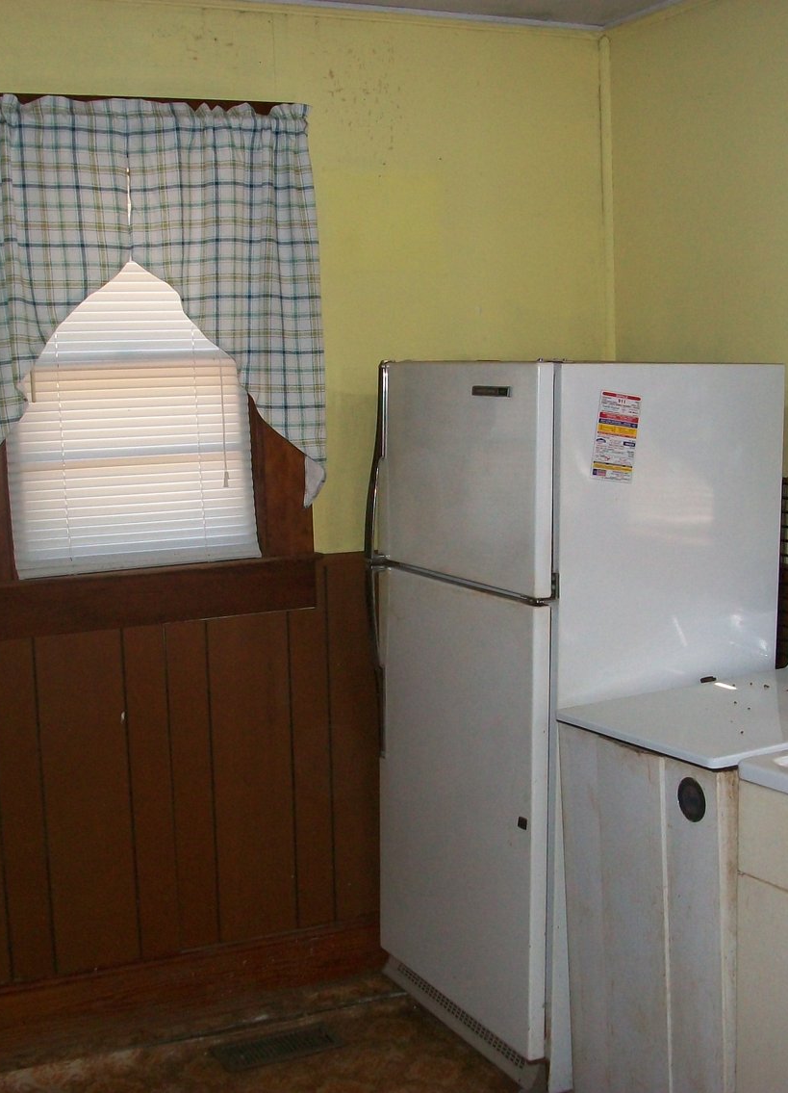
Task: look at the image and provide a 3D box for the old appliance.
[{"bbox_3d":[0.420,0.354,3.501,0.724,1.598,0.713,-3,8,-27],"label":"old appliance"}]

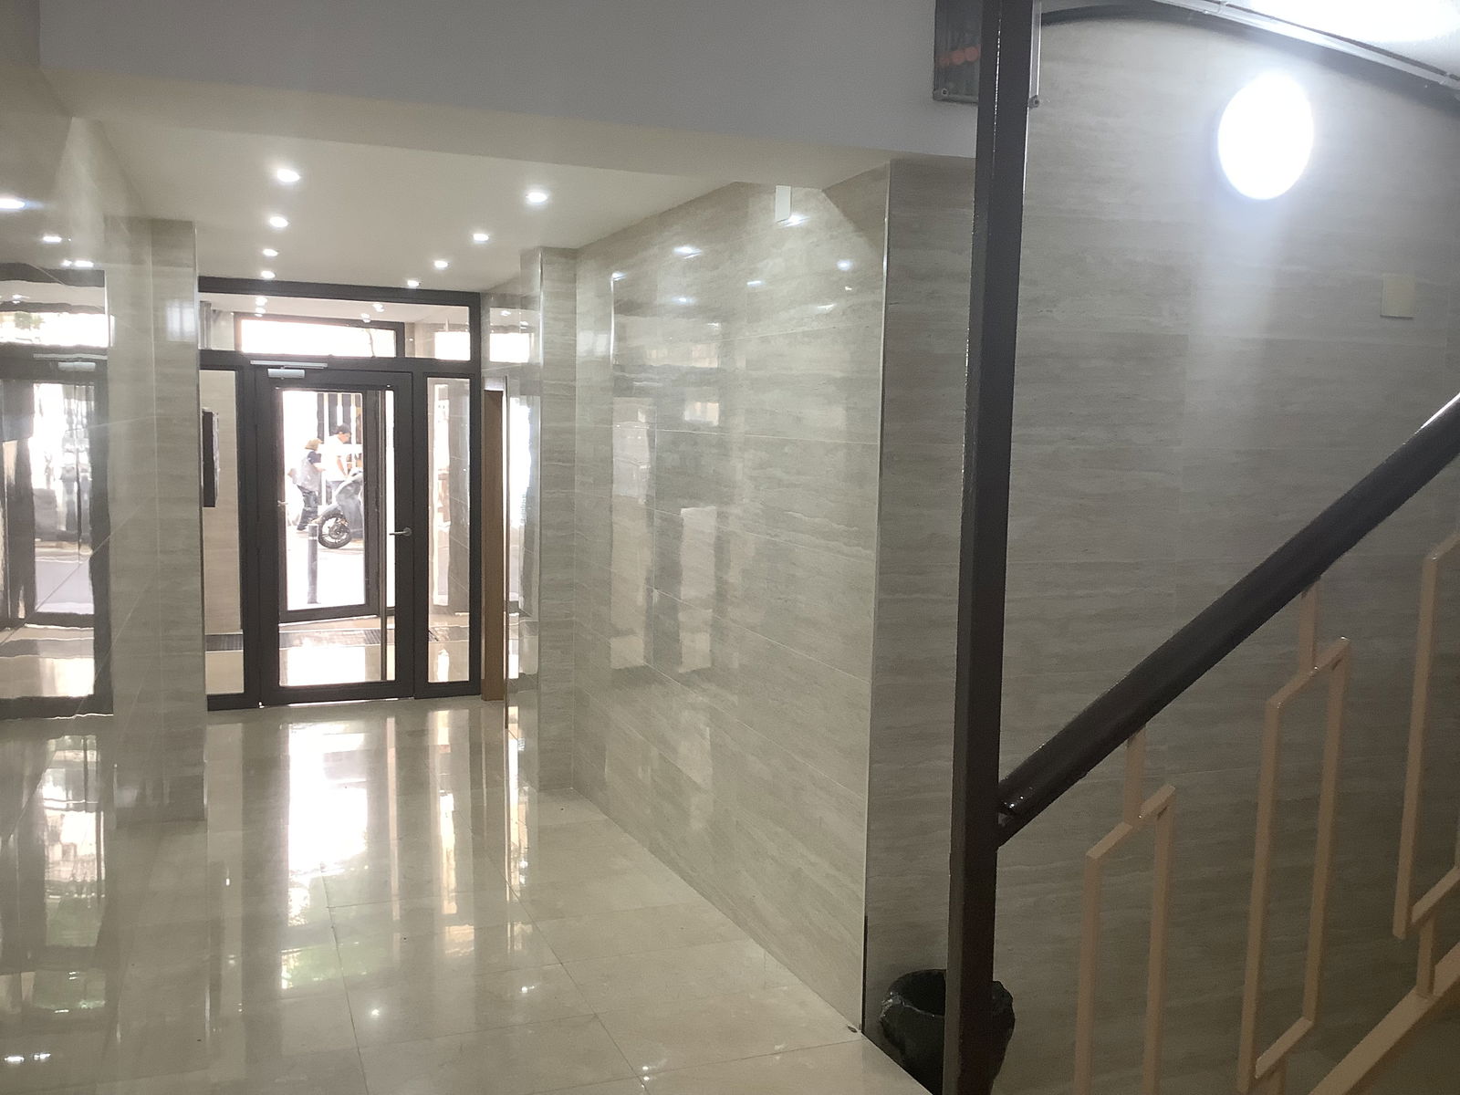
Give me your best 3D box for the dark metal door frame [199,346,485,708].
[{"bbox_3d":[-2.446,-0.107,8.231,1.741,2.189,0.110,-1,6,-21],"label":"dark metal door frame"}]

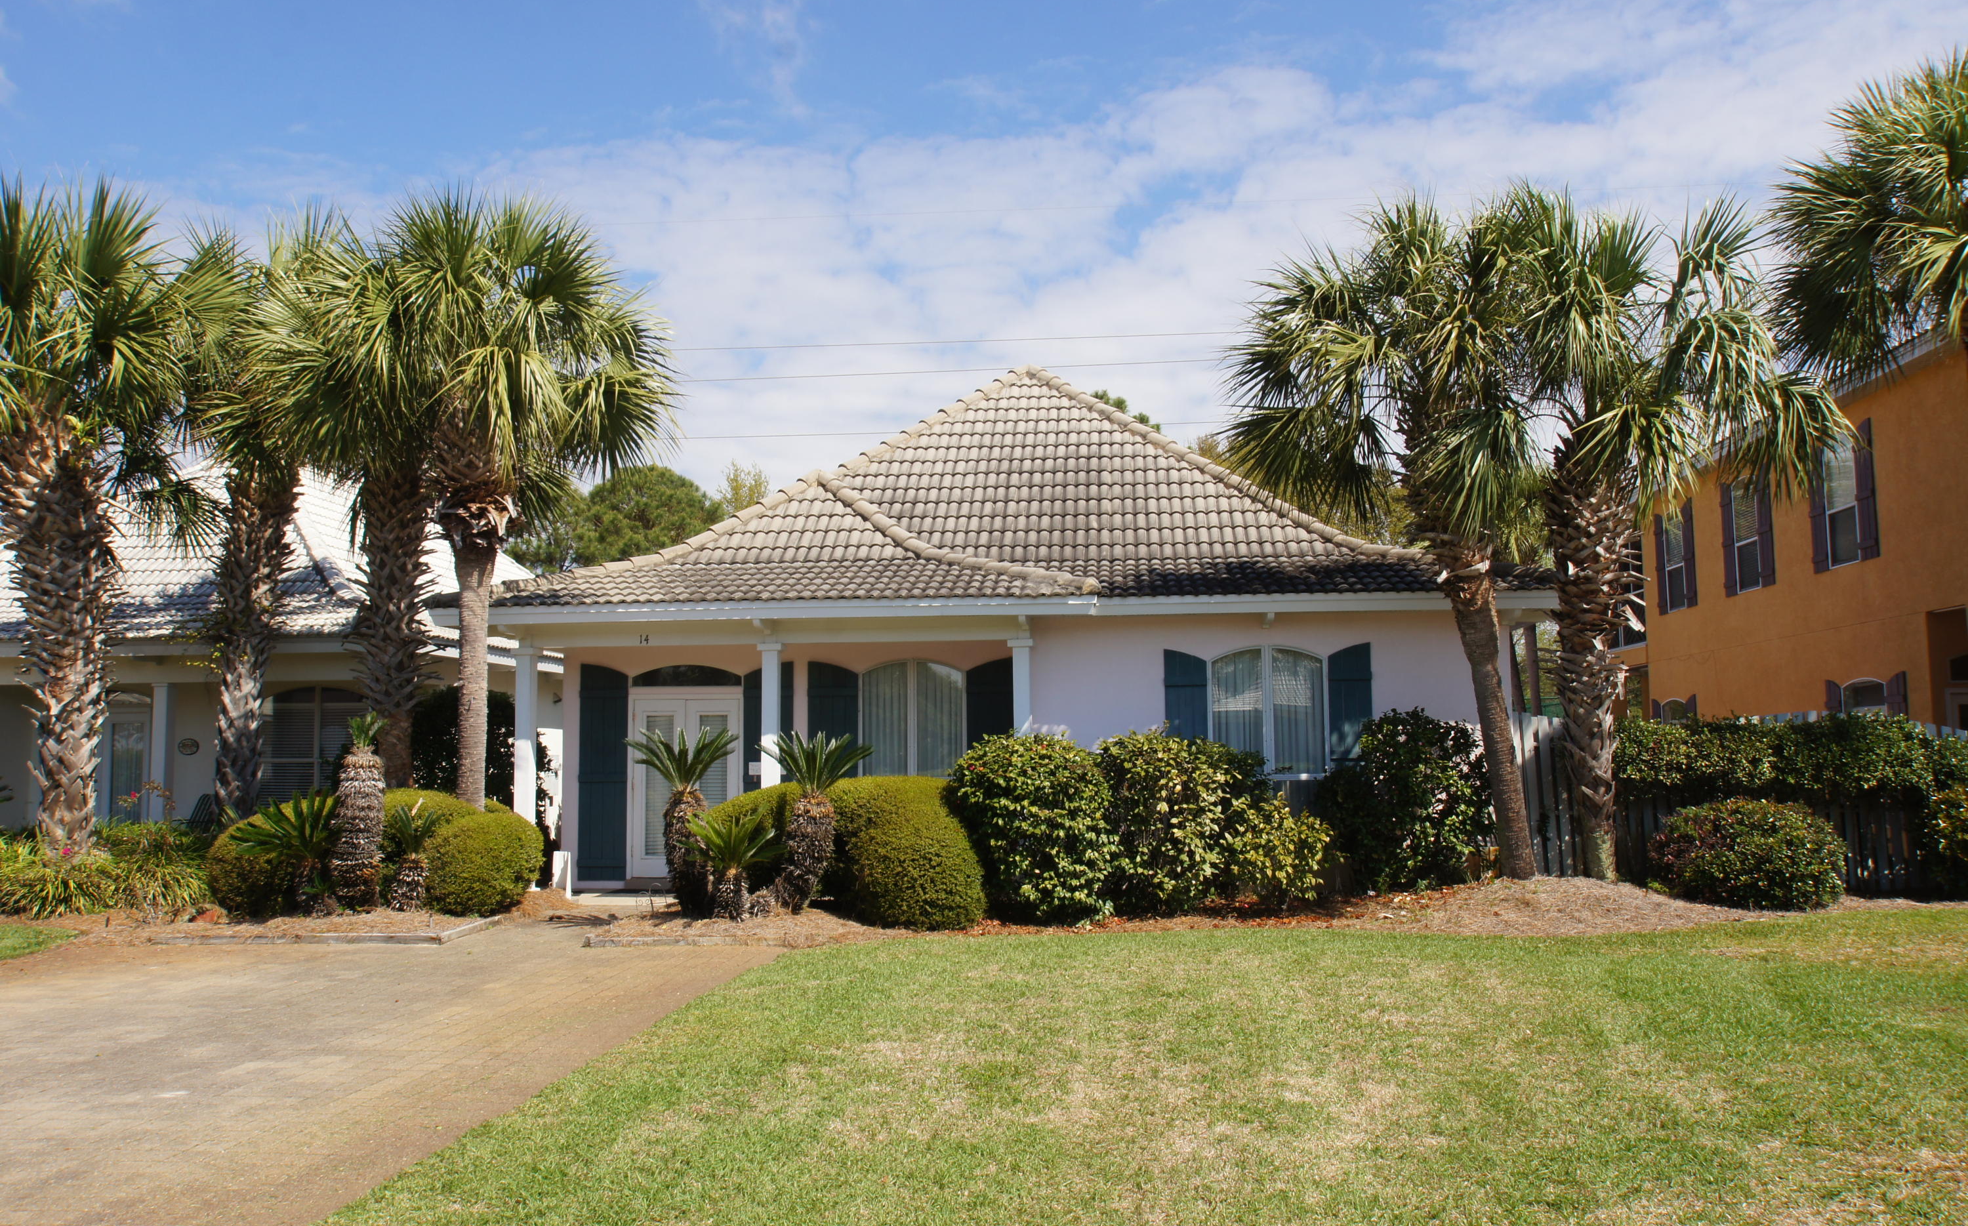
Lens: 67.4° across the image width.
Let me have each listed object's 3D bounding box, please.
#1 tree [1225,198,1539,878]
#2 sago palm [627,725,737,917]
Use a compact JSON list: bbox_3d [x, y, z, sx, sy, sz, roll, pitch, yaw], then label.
[{"bbox_3d":[3.735,-0.772,13.837,2.928,6.439,2.900,0,-6,0],"label":"tree"},{"bbox_3d":[-2.722,1.865,13.284,0.998,1.717,1.000,0,-6,0],"label":"sago palm"}]

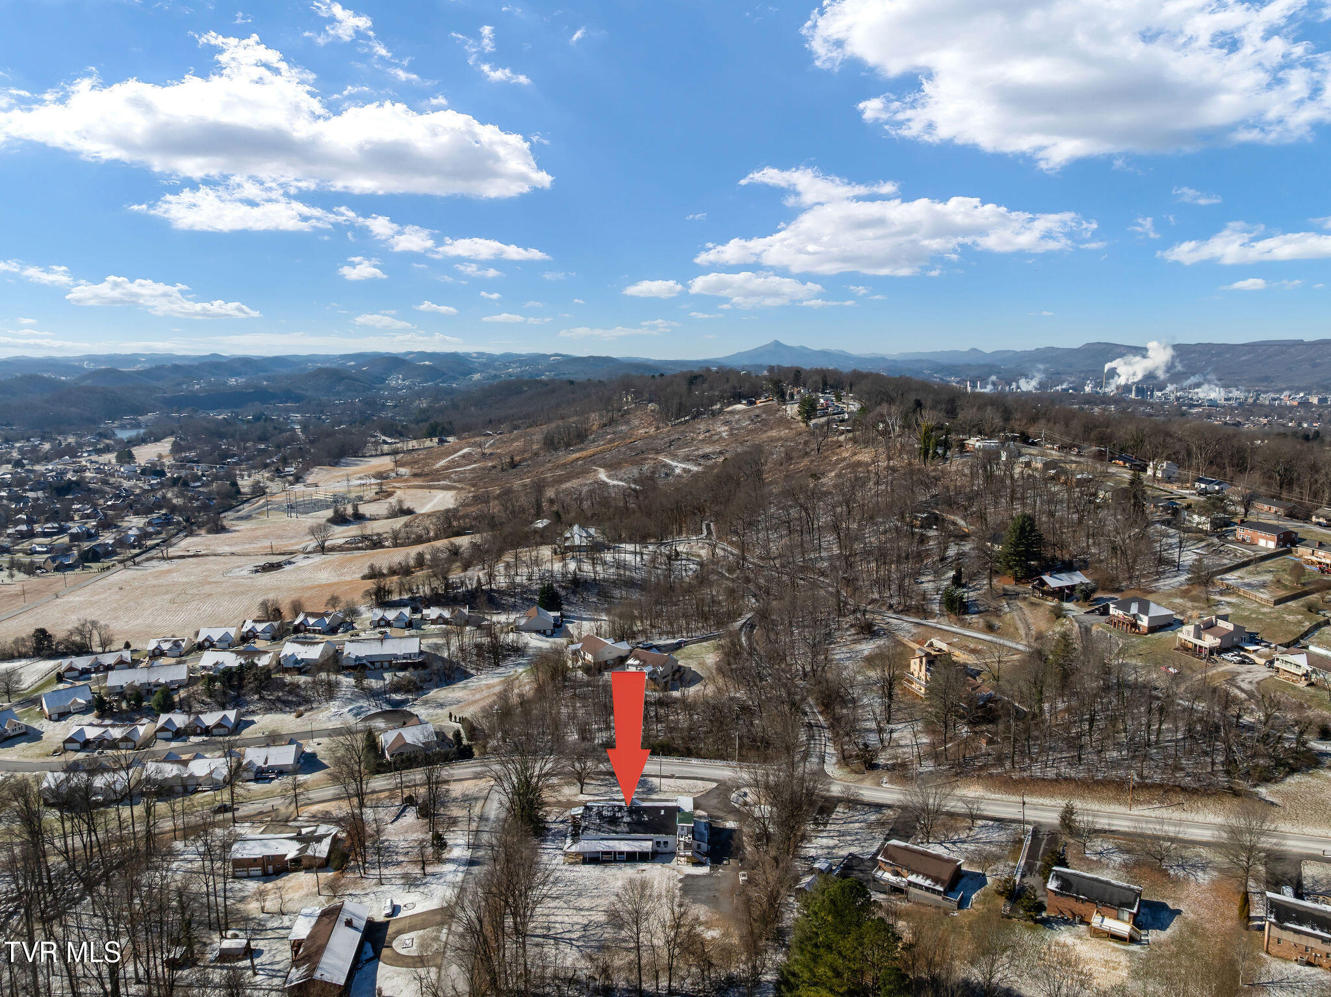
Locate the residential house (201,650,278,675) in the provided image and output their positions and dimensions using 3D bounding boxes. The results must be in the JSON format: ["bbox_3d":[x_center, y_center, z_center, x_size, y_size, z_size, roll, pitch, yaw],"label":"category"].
[{"bbox_3d":[-161.210,61.480,348.000,25.200,7.200,11.300,0,8,2],"label":"residential house"}]

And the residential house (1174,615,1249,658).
[{"bbox_3d":[136.800,34.320,231.000,14.000,7.500,9.500,-4,9,-25],"label":"residential house"}]

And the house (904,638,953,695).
[{"bbox_3d":[71.896,45.273,252.098,10.500,12.800,10.500,-2,9,-16],"label":"house"}]

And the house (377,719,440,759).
[{"bbox_3d":[-74.379,68.654,266.611,14.000,6.300,16.000,-4,9,-25],"label":"house"}]

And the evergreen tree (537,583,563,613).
[{"bbox_3d":[-43.550,37.940,348.000,9.520,12.430,9.520,0,8,0],"label":"evergreen tree"}]

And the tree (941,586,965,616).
[{"bbox_3d":[85.580,30.330,274.000,6.890,9.480,6.890,0,8,0],"label":"tree"}]

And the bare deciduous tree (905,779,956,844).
[{"bbox_3d":[56.830,66.970,197.670,10.500,14.950,10.500,0,9,0],"label":"bare deciduous tree"}]

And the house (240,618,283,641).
[{"bbox_3d":[-171.560,56.020,392.000,13.800,7.200,10.800,-1,8,-4],"label":"house"}]

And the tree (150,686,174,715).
[{"bbox_3d":[-173.540,69.690,318.000,8.000,9.900,8.000,0,8,0],"label":"tree"}]

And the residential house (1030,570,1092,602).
[{"bbox_3d":[126.817,27.436,296.240,16.300,7.200,10.700,-3,9,-22],"label":"residential house"}]

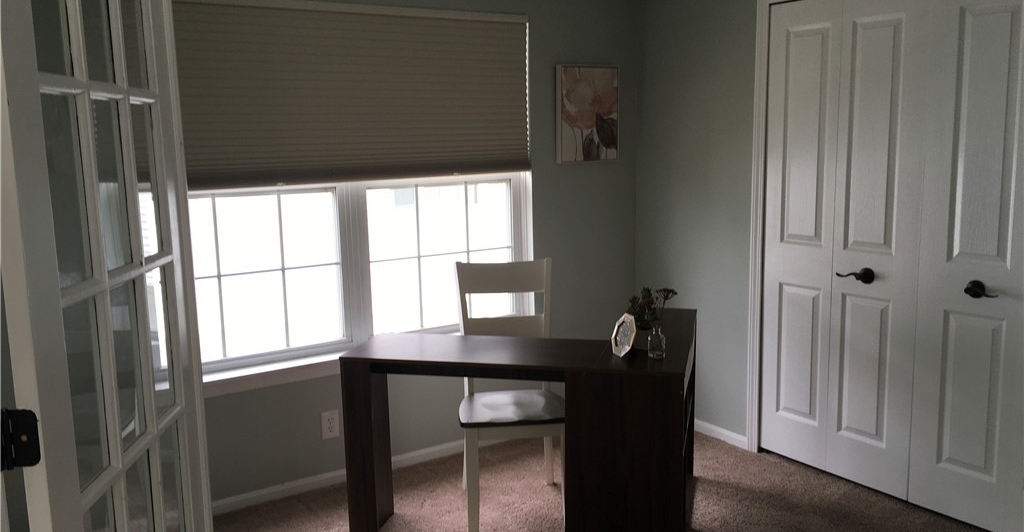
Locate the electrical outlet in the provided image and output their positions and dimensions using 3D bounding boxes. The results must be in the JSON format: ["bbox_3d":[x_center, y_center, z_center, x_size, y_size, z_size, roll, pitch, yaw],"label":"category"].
[{"bbox_3d":[-0.786,0.692,3.728,0.074,0.119,0.010,-7,11,-33],"label":"electrical outlet"}]

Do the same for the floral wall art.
[{"bbox_3d":[0.382,-0.754,4.279,0.365,0.472,0.035,-7,11,-33],"label":"floral wall art"}]

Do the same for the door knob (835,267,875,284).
[{"bbox_3d":[1.390,0.041,3.477,0.060,0.065,0.135,-7,11,-33],"label":"door knob"}]

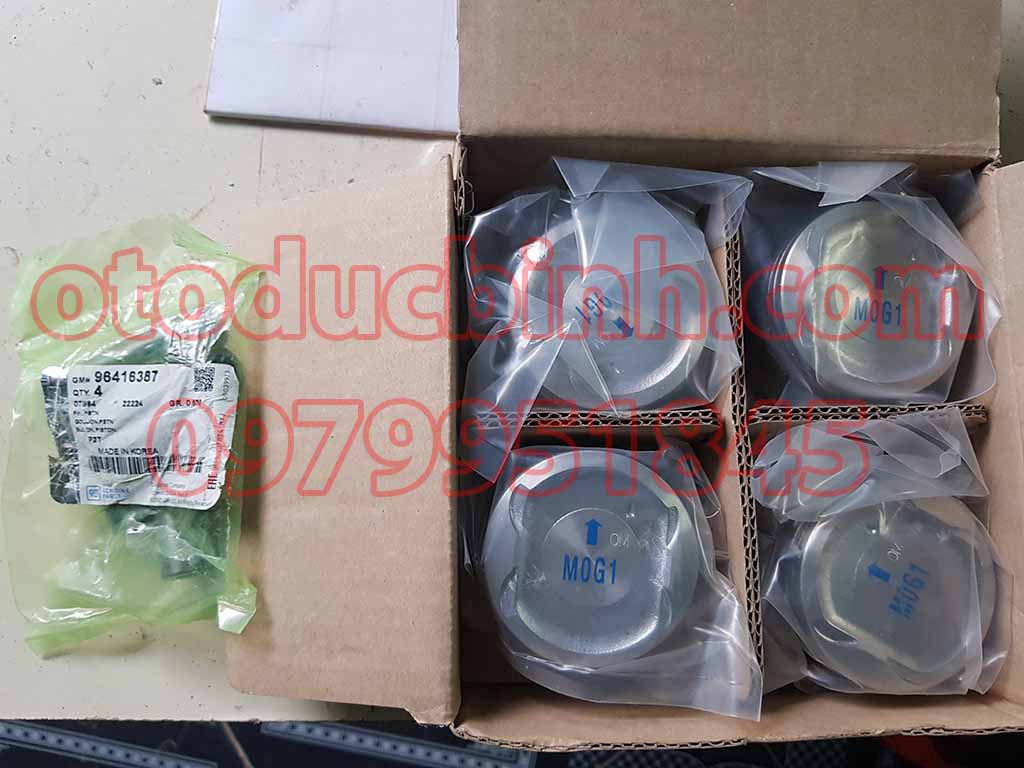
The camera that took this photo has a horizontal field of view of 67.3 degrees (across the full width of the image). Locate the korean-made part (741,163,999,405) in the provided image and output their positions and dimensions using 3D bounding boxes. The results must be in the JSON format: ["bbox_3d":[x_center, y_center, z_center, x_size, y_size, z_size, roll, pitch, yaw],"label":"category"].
[{"bbox_3d":[0.139,-0.035,0.328,0.096,0.067,0.093,0,83,-6],"label":"korean-made part"}]

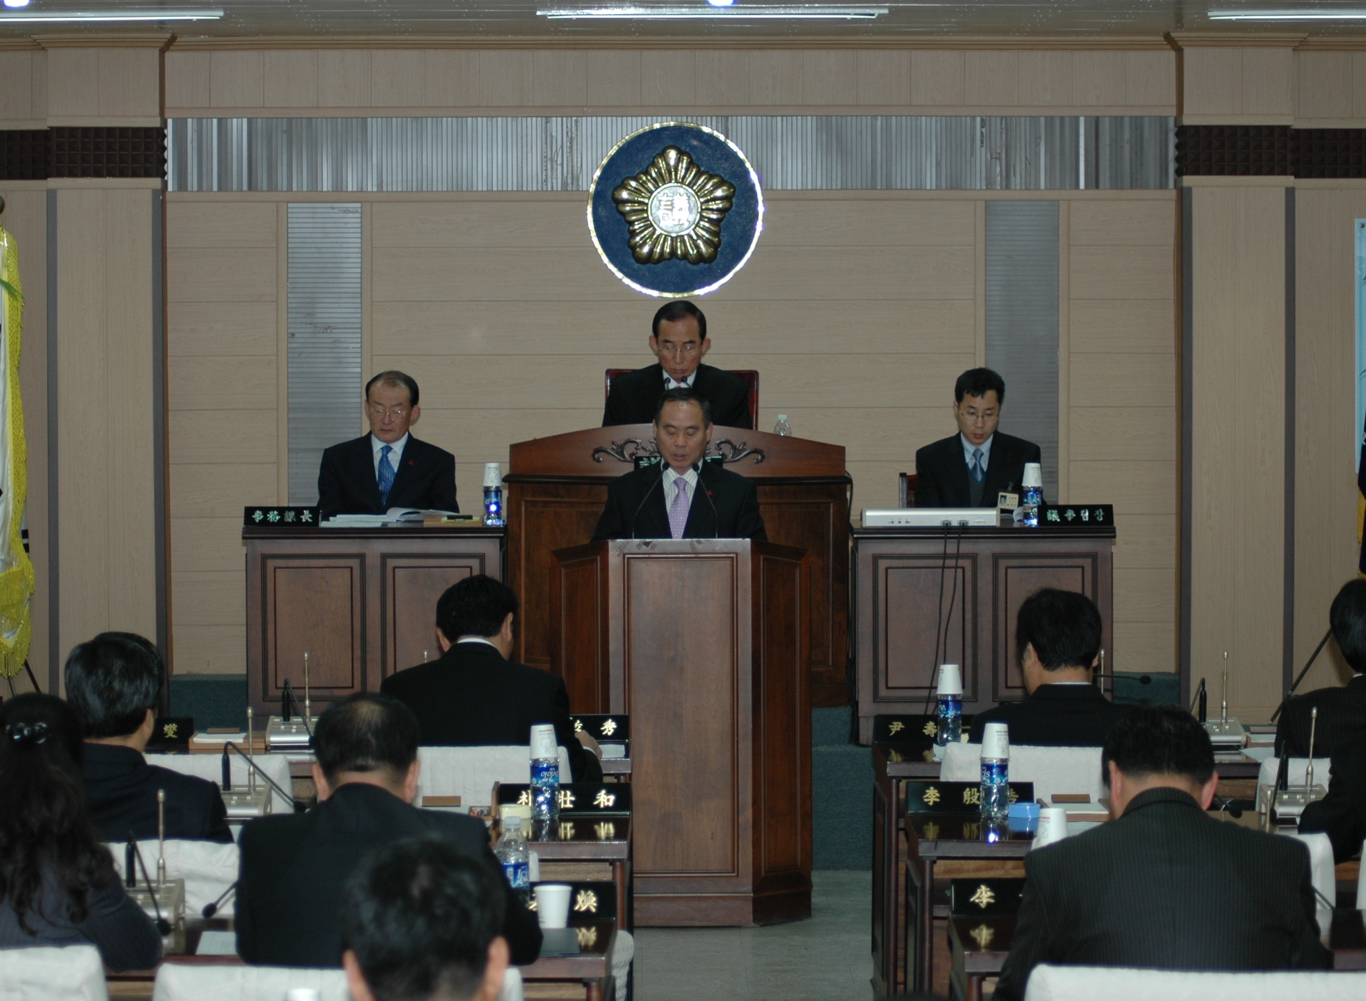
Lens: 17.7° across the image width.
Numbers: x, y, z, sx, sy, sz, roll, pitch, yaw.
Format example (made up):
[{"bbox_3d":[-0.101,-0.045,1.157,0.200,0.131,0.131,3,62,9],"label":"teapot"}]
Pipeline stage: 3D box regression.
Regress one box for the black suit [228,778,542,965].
[{"bbox_3d":[-0.513,0.797,7.720,0.545,0.620,0.450,0,2,0],"label":"black suit"}]

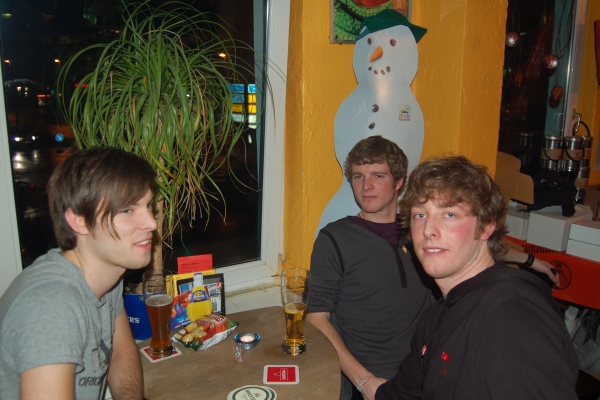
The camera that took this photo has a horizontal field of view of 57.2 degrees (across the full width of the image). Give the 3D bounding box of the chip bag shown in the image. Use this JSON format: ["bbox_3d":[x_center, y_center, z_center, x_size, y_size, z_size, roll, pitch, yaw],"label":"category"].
[{"bbox_3d":[-0.289,0.380,1.656,0.112,0.054,0.170,10,16,34],"label":"chip bag"}]

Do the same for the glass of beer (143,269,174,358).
[{"bbox_3d":[-0.390,0.317,1.531,0.083,0.230,0.083,1,13,0],"label":"glass of beer"}]

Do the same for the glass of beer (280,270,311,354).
[{"bbox_3d":[-0.013,0.317,1.560,0.082,0.235,0.082,1,13,0],"label":"glass of beer"}]

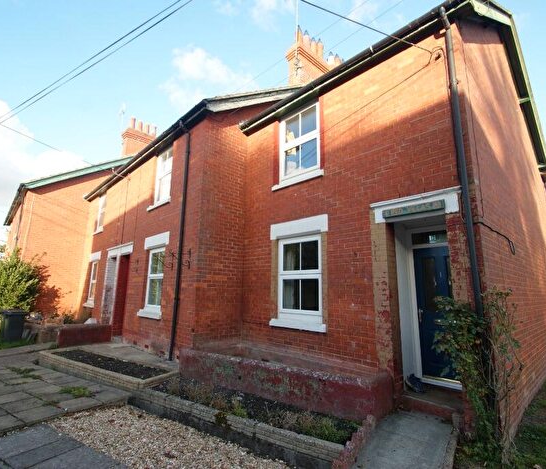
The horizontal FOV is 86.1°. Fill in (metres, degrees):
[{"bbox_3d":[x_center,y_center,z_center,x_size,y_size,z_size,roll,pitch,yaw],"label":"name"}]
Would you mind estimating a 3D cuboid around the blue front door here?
[{"bbox_3d":[2.545,1.133,4.309,0.058,1.918,0.783,12,-16,-43],"label":"blue front door"}]

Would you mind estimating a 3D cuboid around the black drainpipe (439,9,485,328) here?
[{"bbox_3d":[2.270,-0.566,3.487,0.342,4.895,0.091,12,-16,-43],"label":"black drainpipe"}]

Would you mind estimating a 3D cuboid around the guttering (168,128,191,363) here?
[{"bbox_3d":[-2.062,-0.047,6.256,0.325,5.121,0.091,12,-16,-43],"label":"guttering"}]

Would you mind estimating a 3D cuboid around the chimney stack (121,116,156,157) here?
[{"bbox_3d":[-6.830,-4.750,15.090,1.615,2.204,0.618,12,-16,-43],"label":"chimney stack"}]

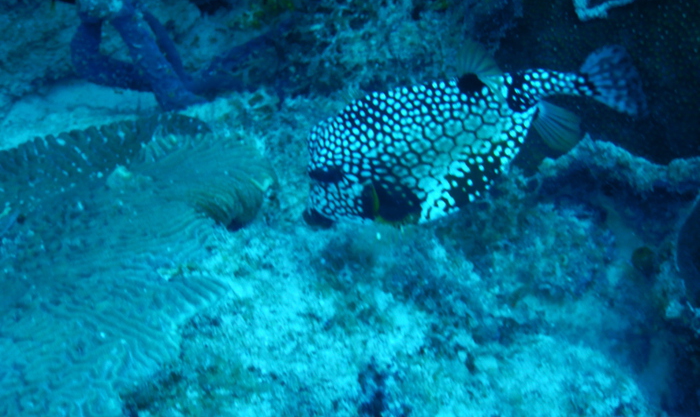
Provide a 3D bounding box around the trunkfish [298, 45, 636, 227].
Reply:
[{"bbox_3d":[0.069,-0.055,1.460,0.220,0.092,0.062,-17,28,-2],"label":"trunkfish"}]

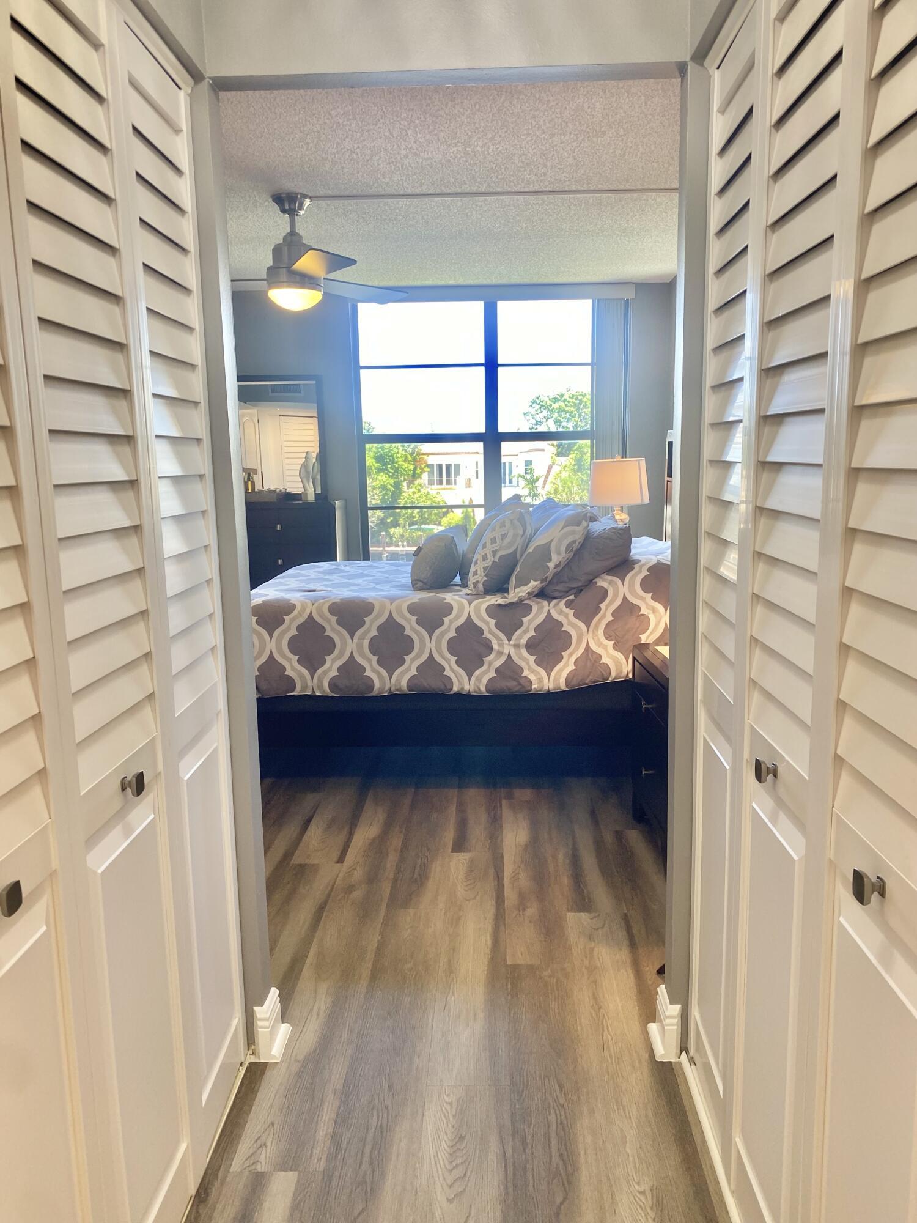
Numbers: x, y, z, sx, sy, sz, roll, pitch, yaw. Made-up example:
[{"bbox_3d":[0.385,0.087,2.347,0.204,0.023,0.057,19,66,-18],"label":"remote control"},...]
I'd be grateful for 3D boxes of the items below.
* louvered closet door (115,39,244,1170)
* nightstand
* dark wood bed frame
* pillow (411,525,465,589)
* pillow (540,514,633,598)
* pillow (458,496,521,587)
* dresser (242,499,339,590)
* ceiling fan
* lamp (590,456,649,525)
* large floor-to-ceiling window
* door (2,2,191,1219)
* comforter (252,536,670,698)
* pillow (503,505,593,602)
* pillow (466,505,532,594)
[{"bbox_3d":[-0.522,0.049,1.745,0.035,2.030,0.378,-1,10,2],"label":"louvered closet door"},{"bbox_3d":[0.882,0.502,3.062,0.460,0.670,0.620,-1,10,1],"label":"nightstand"},{"bbox_3d":[0.201,0.386,4.599,2.150,0.400,1.600,-1,10,2],"label":"dark wood bed frame"},{"bbox_3d":[-0.088,-0.252,4.214,0.170,0.300,0.480,32,9,-4],"label":"pillow"},{"bbox_3d":[0.545,-0.261,3.995,0.430,0.200,0.600,-37,6,7],"label":"pillow"},{"bbox_3d":[0.169,-0.335,4.117,0.160,0.430,0.480,32,9,-3],"label":"pillow"},{"bbox_3d":[-1.419,-0.118,5.771,1.350,1.140,0.450,-1,9,2],"label":"dresser"},{"bbox_3d":[-0.721,-1.447,3.710,1.080,0.440,1.120,-1,9,2],"label":"ceiling fan"},{"bbox_3d":[0.961,-0.565,5.451,0.350,0.700,0.350,-1,9,2],"label":"lamp"},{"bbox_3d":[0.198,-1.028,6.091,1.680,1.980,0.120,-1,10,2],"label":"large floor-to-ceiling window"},{"bbox_3d":[-0.534,0.113,1.375,0.035,2.030,0.378,-1,10,2],"label":"door"},{"bbox_3d":[0.107,-0.072,4.528,2.040,0.560,1.760,-1,9,2],"label":"comforter"},{"bbox_3d":[0.373,-0.279,4.021,0.180,0.500,0.580,40,9,-5],"label":"pillow"},{"bbox_3d":[0.183,-0.276,3.944,0.170,0.410,0.450,33,9,-3],"label":"pillow"}]

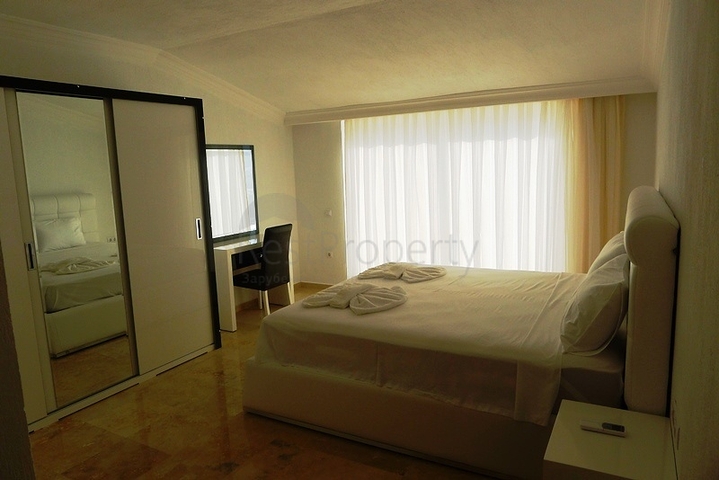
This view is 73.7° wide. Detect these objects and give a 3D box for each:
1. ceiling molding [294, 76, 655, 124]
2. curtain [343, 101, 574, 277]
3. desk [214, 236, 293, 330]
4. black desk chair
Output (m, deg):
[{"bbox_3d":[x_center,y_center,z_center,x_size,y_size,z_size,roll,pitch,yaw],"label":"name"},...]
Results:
[{"bbox_3d":[0.749,-1.351,4.797,3.800,0.140,0.140,2,9,29],"label":"ceiling molding"},{"bbox_3d":[0.928,-0.340,5.137,2.475,2.044,0.117,2,9,27],"label":"curtain"},{"bbox_3d":[-1.135,0.407,4.998,0.397,0.783,0.993,2,9,27],"label":"desk"},{"bbox_3d":[-0.997,0.329,4.897,0.569,0.956,0.467,2,9,27],"label":"black desk chair"}]

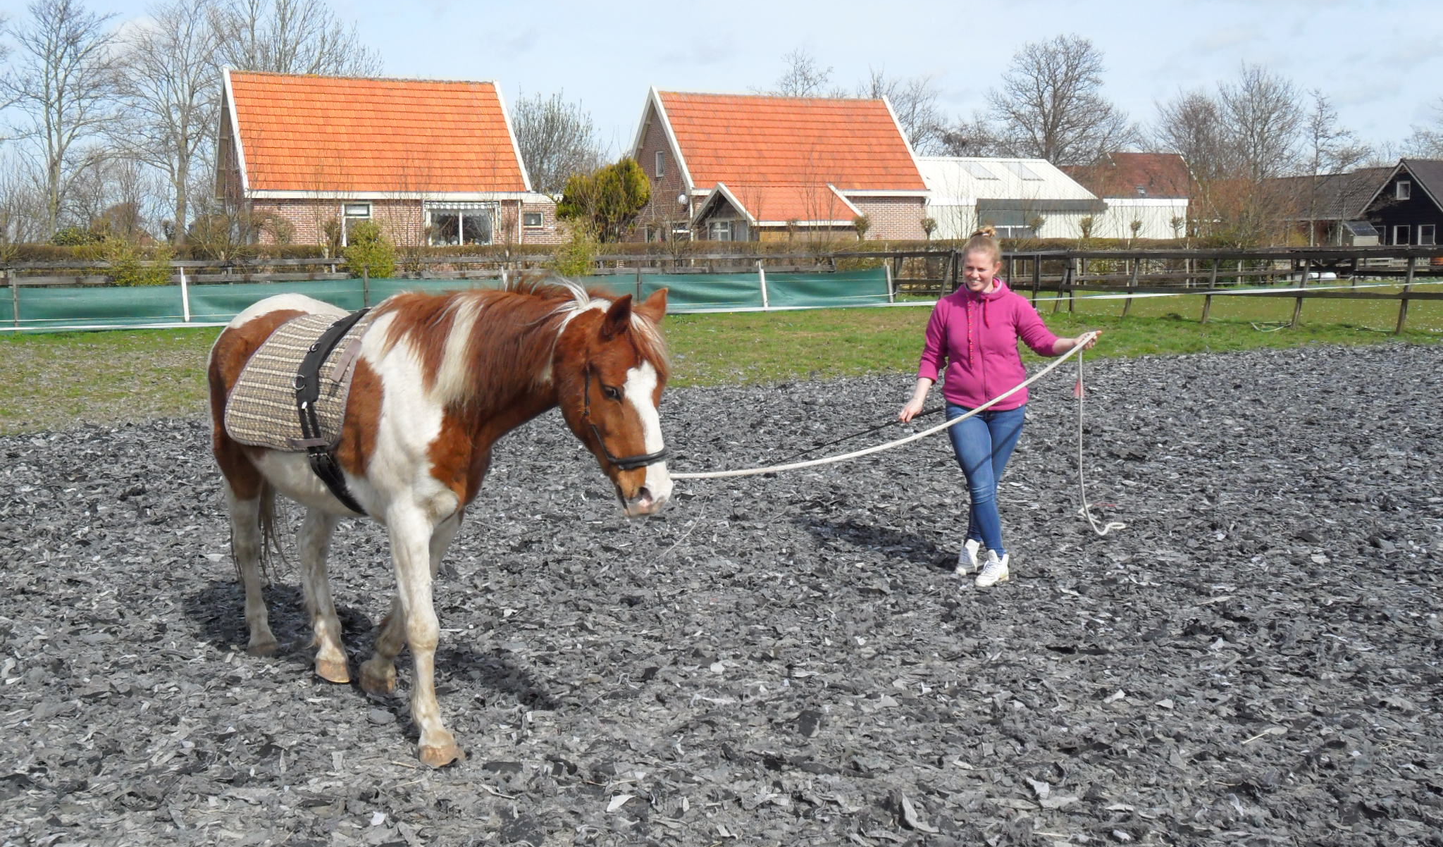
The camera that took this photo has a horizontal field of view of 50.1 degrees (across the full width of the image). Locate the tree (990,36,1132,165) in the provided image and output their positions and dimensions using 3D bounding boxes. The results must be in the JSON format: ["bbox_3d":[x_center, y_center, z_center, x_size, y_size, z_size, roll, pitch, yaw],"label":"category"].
[{"bbox_3d":[18.899,-15.578,86.738,8.550,12.360,8.550,0,7,0],"label":"tree"}]

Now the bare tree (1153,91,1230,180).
[{"bbox_3d":[24.564,-13.075,81.009,4.080,8.790,4.080,0,7,0],"label":"bare tree"}]

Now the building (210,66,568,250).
[{"bbox_3d":[-10.426,-7.482,48.507,9.700,6.633,5.777,-4,7,-26],"label":"building"}]

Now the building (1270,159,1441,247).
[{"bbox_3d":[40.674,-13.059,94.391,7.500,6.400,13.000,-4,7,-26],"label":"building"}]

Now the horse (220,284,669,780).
[{"bbox_3d":[-1.137,0.258,5.542,0.660,1.570,2.360,-6,8,-39],"label":"horse"}]

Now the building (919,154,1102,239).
[{"bbox_3d":[8.864,-7.847,58.964,8.860,4.551,6.584,-4,7,-26],"label":"building"}]

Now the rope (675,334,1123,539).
[{"bbox_3d":[0.908,0.224,6.165,0.220,0.980,3.420,4,8,36],"label":"rope"}]

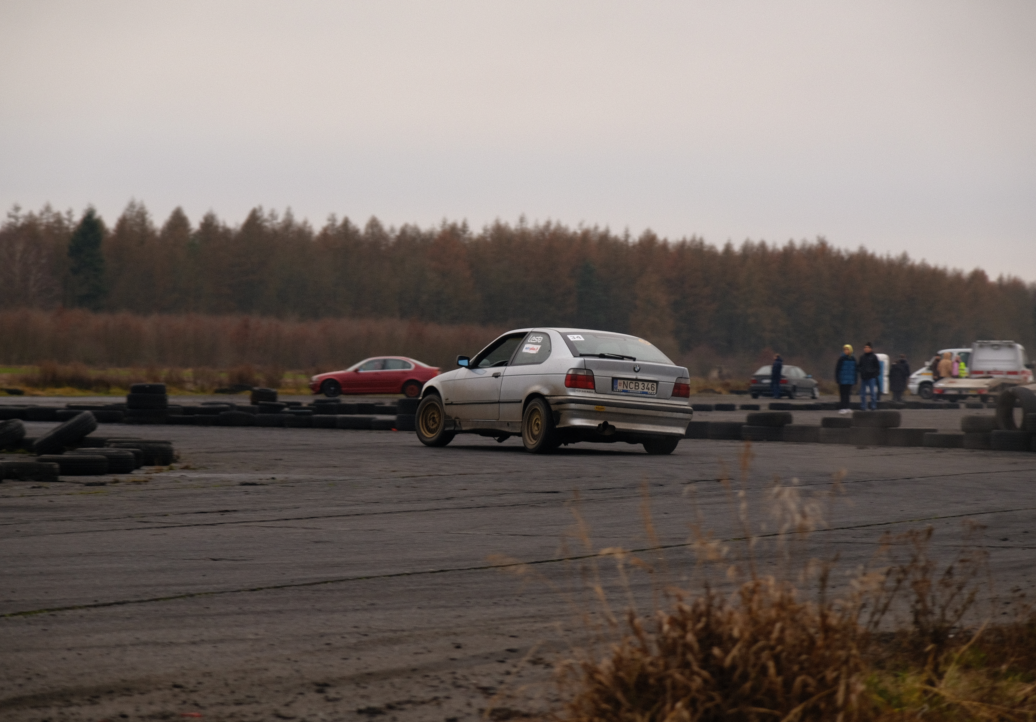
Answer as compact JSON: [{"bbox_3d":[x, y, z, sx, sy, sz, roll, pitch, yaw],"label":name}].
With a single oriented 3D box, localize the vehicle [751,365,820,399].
[{"bbox_3d":[10.668,0.843,143.800,1.700,1.390,4.430,1,0,20],"label":"vehicle"}]

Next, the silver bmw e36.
[{"bbox_3d":[0.338,0.343,41.761,1.700,1.390,4.200,3,-1,-27],"label":"silver bmw e36"}]

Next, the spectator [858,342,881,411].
[{"bbox_3d":[9.281,0.408,95.300,0.550,1.790,0.370,1,0,18],"label":"spectator"}]

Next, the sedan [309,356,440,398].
[{"bbox_3d":[-4.911,0.548,124.200,4.470,1.400,1.740,1,0,-1],"label":"sedan"}]

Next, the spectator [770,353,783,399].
[{"bbox_3d":[10.192,0.601,142.000,0.350,1.770,0.480,1,0,9],"label":"spectator"}]

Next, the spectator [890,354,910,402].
[{"bbox_3d":[14.144,0.635,133.800,0.600,1.770,0.420,1,0,-18],"label":"spectator"}]

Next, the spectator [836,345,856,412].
[{"bbox_3d":[8.417,0.458,92.600,0.530,1.760,0.380,1,0,20],"label":"spectator"}]

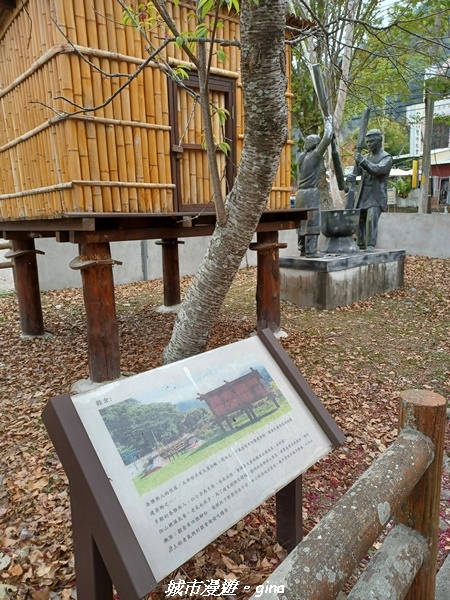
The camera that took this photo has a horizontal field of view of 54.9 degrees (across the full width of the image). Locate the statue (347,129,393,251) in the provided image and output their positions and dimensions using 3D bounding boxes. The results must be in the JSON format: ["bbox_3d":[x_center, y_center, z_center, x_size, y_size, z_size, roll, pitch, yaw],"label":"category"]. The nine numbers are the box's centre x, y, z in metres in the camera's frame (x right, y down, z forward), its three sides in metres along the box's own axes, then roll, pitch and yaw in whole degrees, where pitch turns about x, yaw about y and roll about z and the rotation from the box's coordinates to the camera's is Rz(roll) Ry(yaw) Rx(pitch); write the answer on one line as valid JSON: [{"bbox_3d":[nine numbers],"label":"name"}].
[{"bbox_3d":[2.304,-1.761,7.053,0.580,1.911,0.550,-10,14,-38],"label":"statue"}]

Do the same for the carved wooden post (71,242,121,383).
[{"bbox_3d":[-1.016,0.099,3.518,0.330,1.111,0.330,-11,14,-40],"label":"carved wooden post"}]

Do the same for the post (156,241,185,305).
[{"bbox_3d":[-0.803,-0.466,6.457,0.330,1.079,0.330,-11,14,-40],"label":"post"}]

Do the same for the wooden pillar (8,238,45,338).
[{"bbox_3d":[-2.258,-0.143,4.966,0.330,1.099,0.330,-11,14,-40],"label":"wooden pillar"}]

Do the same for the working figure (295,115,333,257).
[{"bbox_3d":[1.278,-1.620,6.307,0.450,1.976,0.440,-10,14,-38],"label":"working figure"}]

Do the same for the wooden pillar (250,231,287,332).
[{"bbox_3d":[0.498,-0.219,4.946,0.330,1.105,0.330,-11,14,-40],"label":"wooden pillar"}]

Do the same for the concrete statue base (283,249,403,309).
[{"bbox_3d":[1.849,-0.397,6.832,2.041,0.656,0.975,-10,14,-38],"label":"concrete statue base"}]

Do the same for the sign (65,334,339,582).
[{"bbox_3d":[-0.022,0.416,1.395,0.824,0.520,0.060,-12,-30,-45],"label":"sign"}]

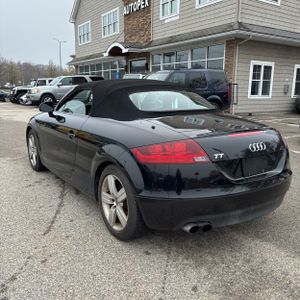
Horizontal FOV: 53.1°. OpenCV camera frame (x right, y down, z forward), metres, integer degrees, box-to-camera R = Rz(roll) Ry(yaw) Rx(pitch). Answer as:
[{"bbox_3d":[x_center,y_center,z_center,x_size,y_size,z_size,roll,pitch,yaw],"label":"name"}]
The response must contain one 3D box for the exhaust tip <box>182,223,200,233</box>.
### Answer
[{"bbox_3d":[0.322,0.588,2.247,0.080,0.068,0.105,-8,15,-35],"label":"exhaust tip"}]

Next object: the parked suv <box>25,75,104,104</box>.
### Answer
[{"bbox_3d":[-4.953,-3.666,18.740,4.880,1.820,1.870,-7,14,-31],"label":"parked suv"}]

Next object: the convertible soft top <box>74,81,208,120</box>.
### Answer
[{"bbox_3d":[0.026,-0.591,3.383,1.360,0.410,1.430,-8,15,-35],"label":"convertible soft top"}]

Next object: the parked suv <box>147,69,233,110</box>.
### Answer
[{"bbox_3d":[0.982,-2.351,12.459,4.800,1.860,1.930,-6,14,-30],"label":"parked suv"}]

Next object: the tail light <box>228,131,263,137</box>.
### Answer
[{"bbox_3d":[0.787,-0.131,2.413,0.460,0.035,0.050,-8,15,-35],"label":"tail light"}]

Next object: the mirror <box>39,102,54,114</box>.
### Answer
[{"bbox_3d":[-1.251,-0.515,3.650,0.200,0.130,0.130,-8,15,-35],"label":"mirror"}]

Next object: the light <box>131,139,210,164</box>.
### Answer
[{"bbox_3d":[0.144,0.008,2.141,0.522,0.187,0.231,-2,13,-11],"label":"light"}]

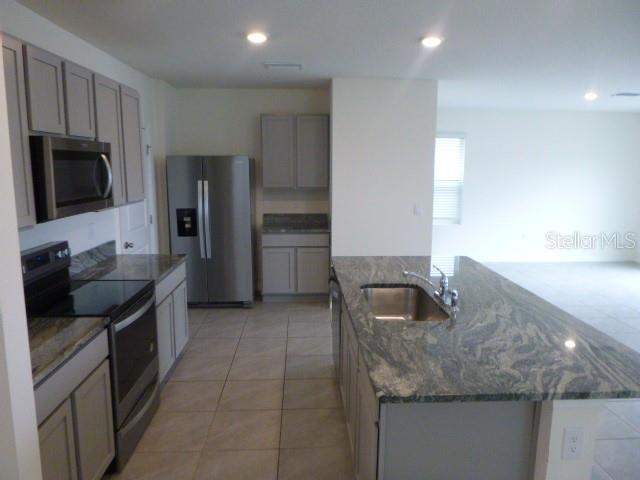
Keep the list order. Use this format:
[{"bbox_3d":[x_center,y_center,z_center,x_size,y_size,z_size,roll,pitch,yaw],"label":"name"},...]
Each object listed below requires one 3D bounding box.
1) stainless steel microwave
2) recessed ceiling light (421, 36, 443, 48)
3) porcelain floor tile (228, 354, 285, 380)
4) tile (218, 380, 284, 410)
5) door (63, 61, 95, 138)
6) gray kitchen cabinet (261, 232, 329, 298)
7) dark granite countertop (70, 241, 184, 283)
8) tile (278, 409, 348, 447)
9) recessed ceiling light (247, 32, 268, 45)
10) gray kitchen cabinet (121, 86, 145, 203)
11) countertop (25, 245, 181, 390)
[{"bbox_3d":[-1.543,-0.371,2.678,0.410,0.425,0.758,0,9,-2],"label":"stainless steel microwave"},{"bbox_3d":[0.849,-1.495,3.511,0.160,0.020,0.160,0,9,-3],"label":"recessed ceiling light"},{"bbox_3d":[-0.520,1.070,3.858,0.453,0.010,0.453,0,9,-3],"label":"porcelain floor tile"},{"bbox_3d":[-0.500,1.140,3.407,0.453,0.010,0.453,0,9,-3],"label":"tile"},{"bbox_3d":[-1.448,-0.827,2.793,0.020,0.400,0.350,0,9,-2],"label":"door"},{"bbox_3d":[-0.296,0.298,5.874,0.809,0.855,0.610,0,9,-3],"label":"gray kitchen cabinet"},{"bbox_3d":[-1.433,0.151,3.485,0.650,0.150,0.930,0,9,-3],"label":"dark granite countertop"},{"bbox_3d":[-0.026,1.235,3.025,0.452,0.010,0.452,0,9,-2],"label":"tile"},{"bbox_3d":[-0.464,-1.497,3.425,0.170,0.025,0.170,0,9,-2],"label":"recessed ceiling light"},{"bbox_3d":[-1.624,-0.736,3.649,0.310,0.876,0.419,0,10,-2],"label":"gray kitchen cabinet"},{"bbox_3d":[-1.435,0.295,2.876,0.640,0.155,2.470,0,9,-2],"label":"countertop"}]

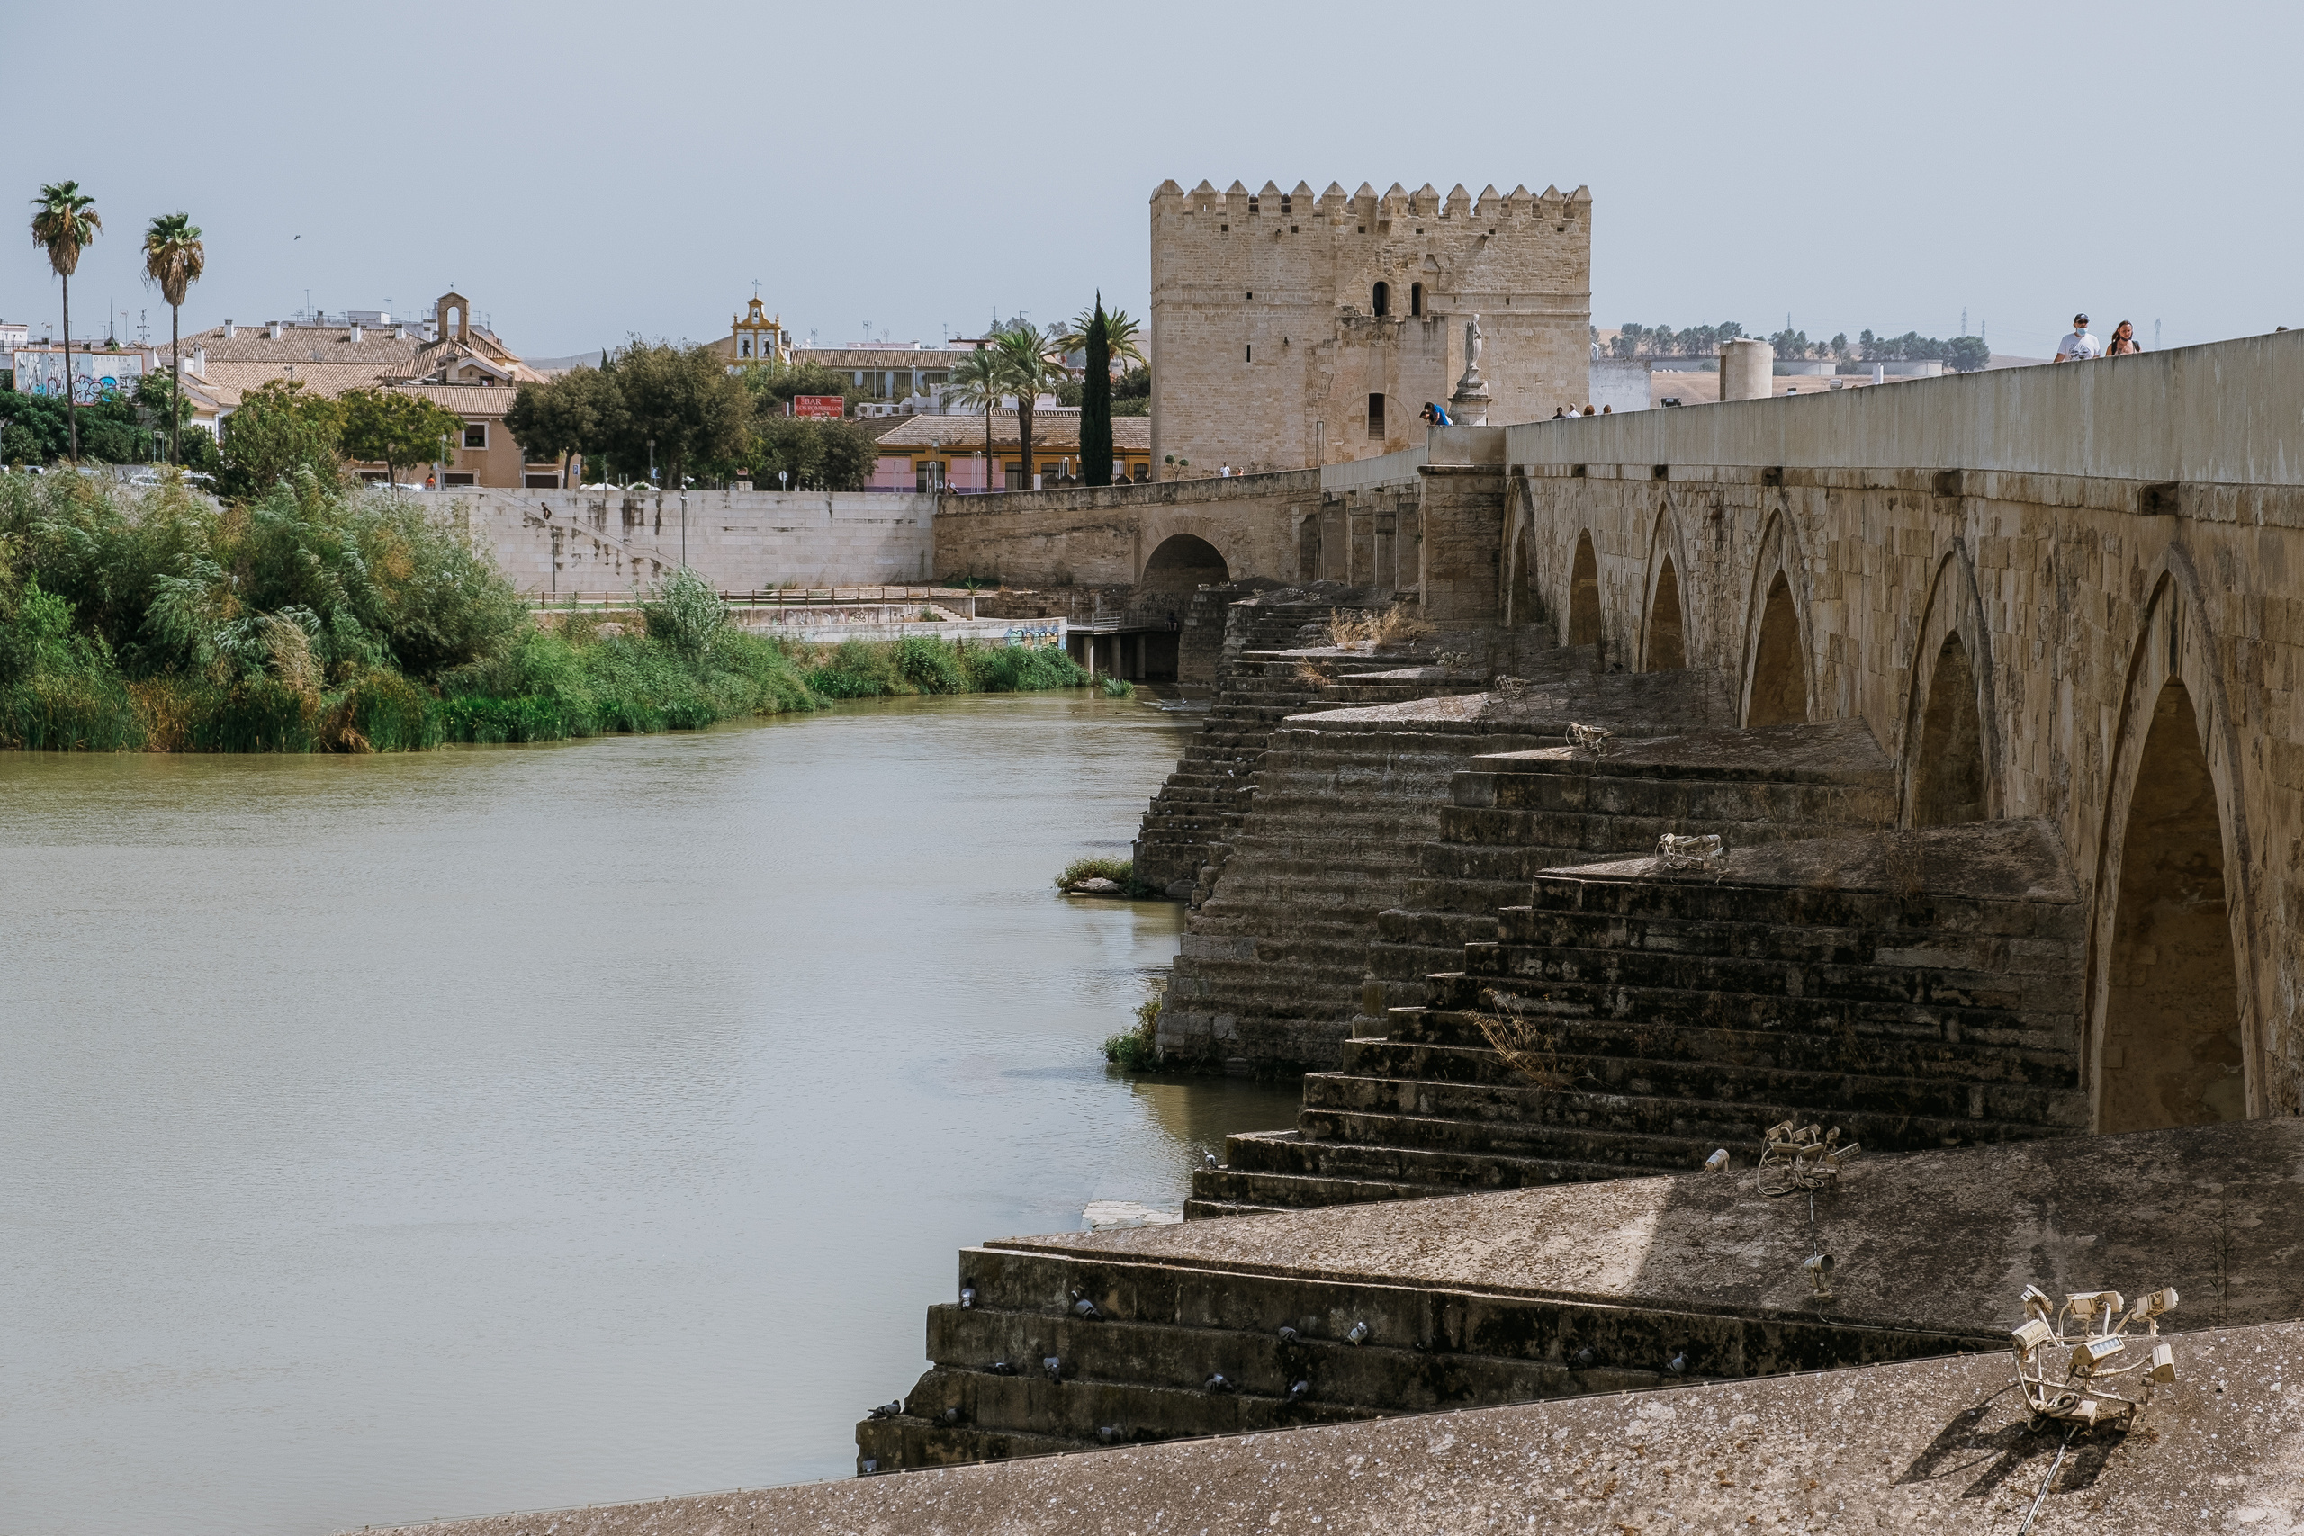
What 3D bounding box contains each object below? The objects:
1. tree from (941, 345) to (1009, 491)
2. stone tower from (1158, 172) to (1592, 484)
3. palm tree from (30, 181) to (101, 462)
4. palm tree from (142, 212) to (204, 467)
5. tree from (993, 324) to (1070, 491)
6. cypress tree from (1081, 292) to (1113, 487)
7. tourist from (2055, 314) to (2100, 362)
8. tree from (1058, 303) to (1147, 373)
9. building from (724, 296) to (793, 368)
[{"bbox_3d":[-9.798,-19.023,245.270,4.000,8.970,4.000,0,4,0],"label":"tree"},{"bbox_3d":[11.270,-23.564,247.958,23.600,17.450,20.000,0,4,-3],"label":"stone tower"},{"bbox_3d":[-61.726,-24.426,250.905,4.100,17.760,4.100,0,4,0],"label":"palm tree"},{"bbox_3d":[-55.213,-23.322,248.978,3.700,15.830,3.700,0,4,0],"label":"palm tree"},{"bbox_3d":[-6.648,-19.617,245.228,4.300,10.160,4.300,0,4,0],"label":"tree"},{"bbox_3d":[-2.999,-20.203,241.177,1.800,11.700,1.800,0,4,0],"label":"cypress tree"},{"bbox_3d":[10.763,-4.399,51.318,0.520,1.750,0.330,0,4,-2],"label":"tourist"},{"bbox_3d":[-2.838,-20.861,253.160,5.200,11.530,5.200,0,4,0],"label":"tree"},{"bbox_3d":[-30.134,-29.325,336.773,6.000,13.300,6.000,1,4,9],"label":"building"}]

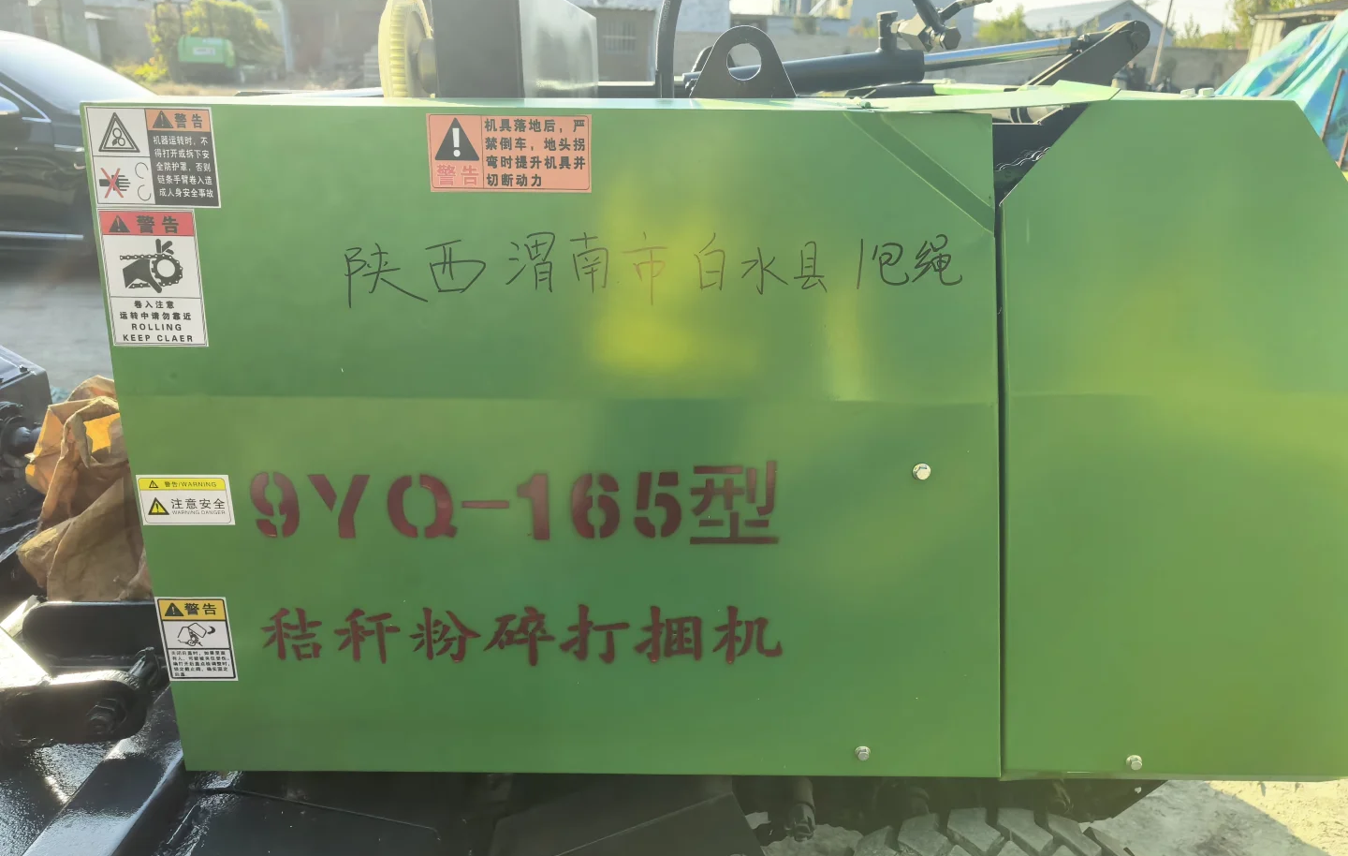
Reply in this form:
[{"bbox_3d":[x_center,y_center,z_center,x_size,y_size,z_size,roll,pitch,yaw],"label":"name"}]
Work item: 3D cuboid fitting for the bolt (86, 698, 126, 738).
[{"bbox_3d":[-0.625,0.320,1.030,0.035,0.035,0.037,1,23,0],"label":"bolt"}]

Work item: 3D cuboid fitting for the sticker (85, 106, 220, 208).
[{"bbox_3d":[-0.489,-0.254,0.878,0.118,0.091,0.004,0,11,0],"label":"sticker"}]

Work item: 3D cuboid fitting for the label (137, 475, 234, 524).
[{"bbox_3d":[-0.497,0.074,0.952,0.094,0.054,0.004,0,17,0],"label":"label"}]

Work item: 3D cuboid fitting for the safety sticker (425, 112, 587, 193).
[{"bbox_3d":[-0.153,-0.257,0.876,0.153,0.070,0.004,0,11,0],"label":"safety sticker"}]

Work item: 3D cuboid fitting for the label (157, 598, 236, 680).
[{"bbox_3d":[-0.508,0.226,0.998,0.073,0.100,0.004,0,16,0],"label":"label"}]

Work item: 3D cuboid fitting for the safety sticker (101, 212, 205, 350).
[{"bbox_3d":[-0.500,-0.143,0.899,0.092,0.130,0.004,0,11,0],"label":"safety sticker"}]

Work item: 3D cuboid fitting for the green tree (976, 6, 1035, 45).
[{"bbox_3d":[17.012,-19.965,48.008,3.245,3.188,2.900,1,23,0],"label":"green tree"}]

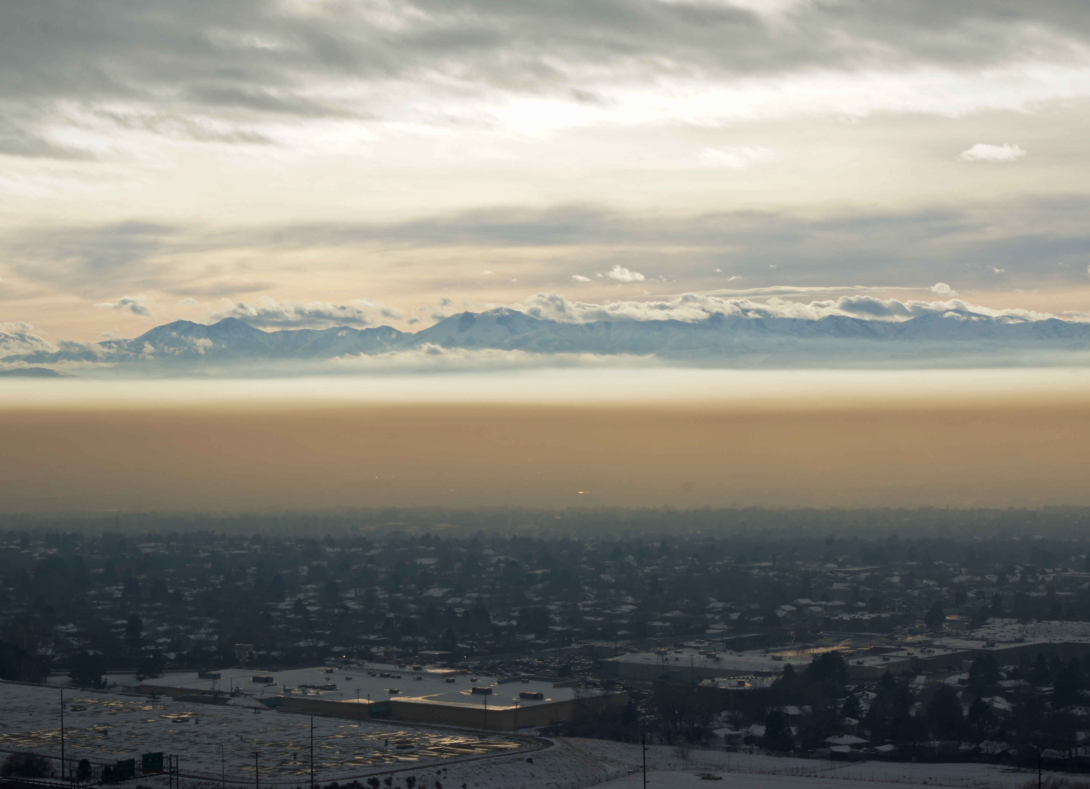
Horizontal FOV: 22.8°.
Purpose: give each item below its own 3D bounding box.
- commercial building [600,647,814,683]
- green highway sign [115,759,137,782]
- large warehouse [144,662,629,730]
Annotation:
[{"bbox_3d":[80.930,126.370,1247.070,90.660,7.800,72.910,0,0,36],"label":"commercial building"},{"bbox_3d":[-91.960,82.380,594.000,0.300,3.750,5.200,0,0,36],"label":"green highway sign"},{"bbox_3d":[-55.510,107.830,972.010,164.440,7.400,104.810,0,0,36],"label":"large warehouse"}]

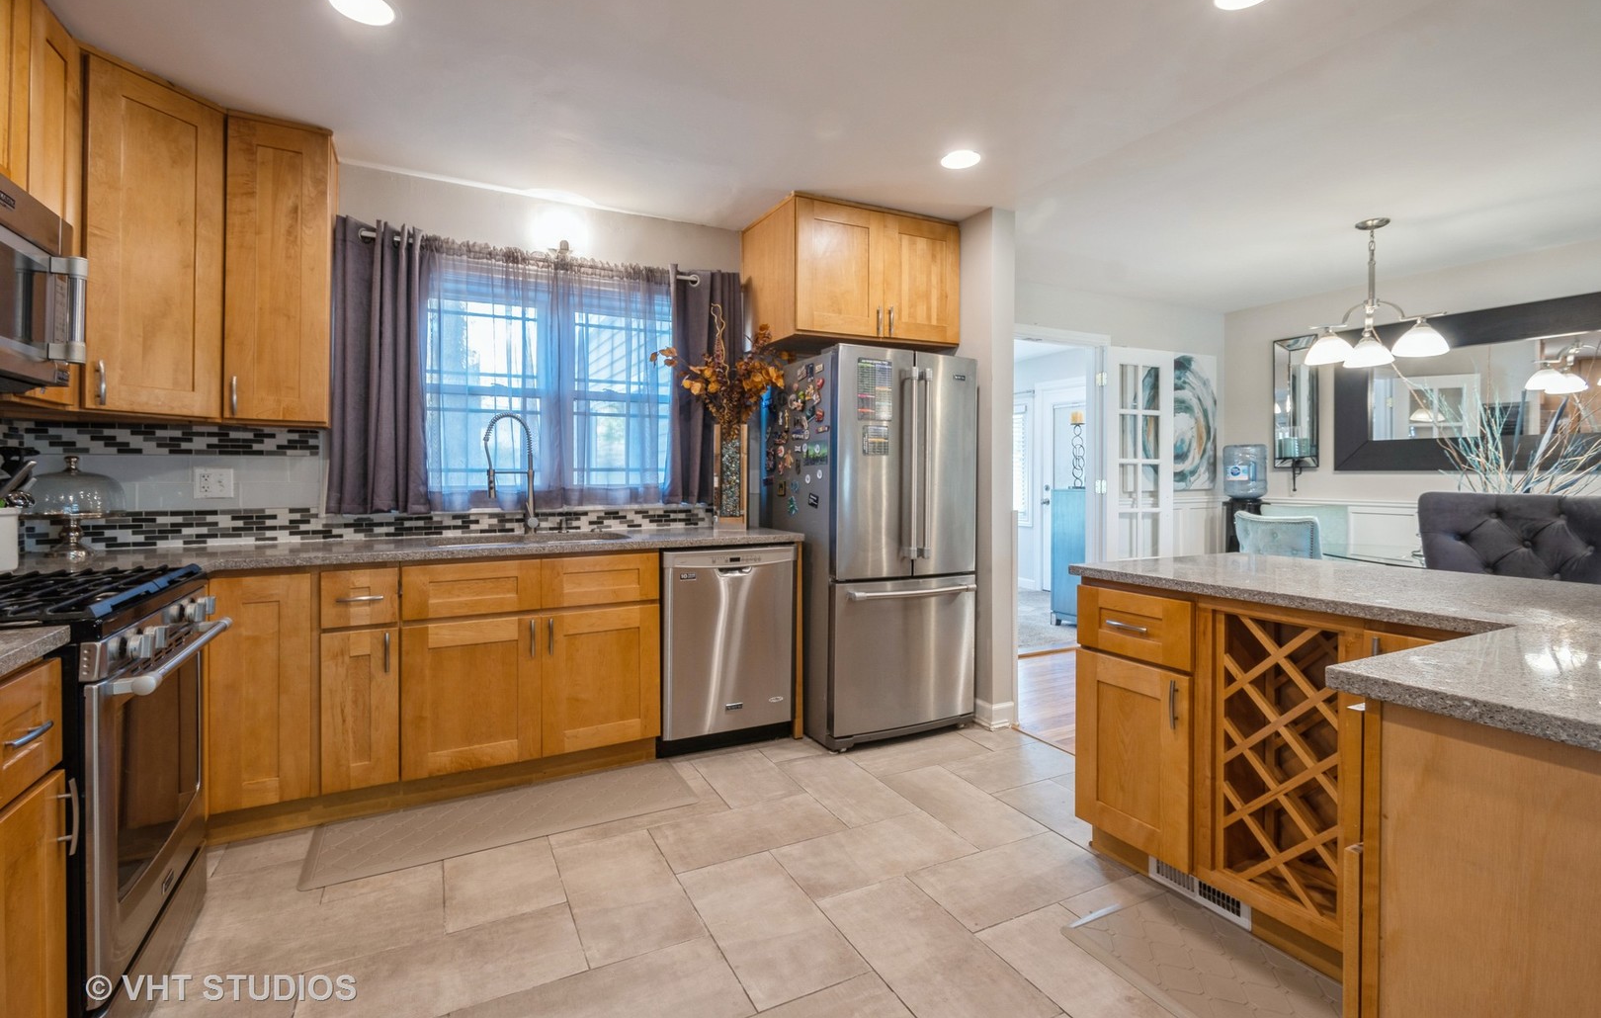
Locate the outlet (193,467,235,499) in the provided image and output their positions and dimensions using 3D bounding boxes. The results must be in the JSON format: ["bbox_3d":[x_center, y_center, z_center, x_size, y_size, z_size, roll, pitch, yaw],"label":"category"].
[{"bbox_3d":[-2.289,-0.102,2.606,0.119,0.119,0.012,-1,3,-29],"label":"outlet"}]

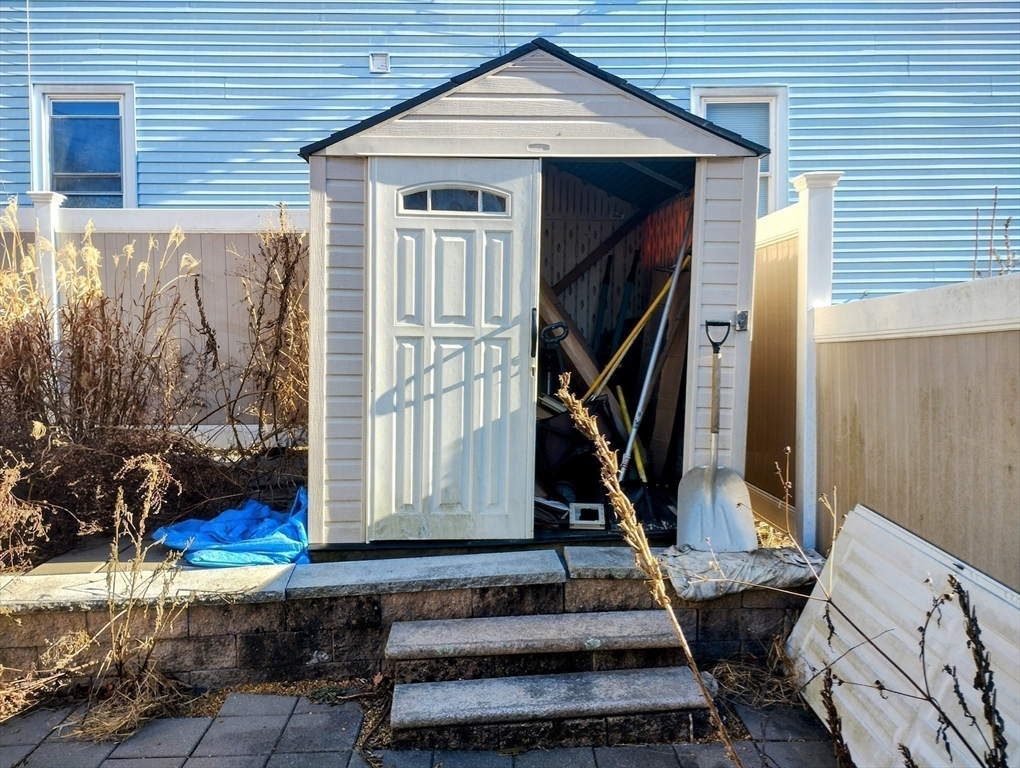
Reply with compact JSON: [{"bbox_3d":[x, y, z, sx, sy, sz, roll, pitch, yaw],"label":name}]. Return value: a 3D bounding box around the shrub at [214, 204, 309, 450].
[{"bbox_3d":[-1.681,-0.381,5.787,0.700,1.736,0.520,0,3,0],"label":"shrub"}]

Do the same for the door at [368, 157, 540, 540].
[{"bbox_3d":[-0.279,-0.159,4.048,0.835,1.865,0.050,0,3,-1],"label":"door"}]

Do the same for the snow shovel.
[{"bbox_3d":[0.989,0.247,3.956,0.385,1.099,0.160,0,-4,-2],"label":"snow shovel"}]

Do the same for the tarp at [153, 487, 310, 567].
[{"bbox_3d":[-1.357,0.693,4.197,0.780,0.240,0.620,0,3,0],"label":"tarp"}]

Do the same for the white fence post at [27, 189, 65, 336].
[{"bbox_3d":[-3.425,-0.438,6.134,0.190,1.974,0.190,0,3,0],"label":"white fence post"}]

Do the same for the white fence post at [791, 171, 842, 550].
[{"bbox_3d":[1.620,-0.110,4.401,0.190,2.041,0.190,0,3,-2],"label":"white fence post"}]

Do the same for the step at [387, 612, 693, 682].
[{"bbox_3d":[0.091,1.106,3.490,1.210,0.145,0.320,-1,3,-7],"label":"step"}]

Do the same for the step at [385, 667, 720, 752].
[{"bbox_3d":[0.146,1.262,3.274,1.210,0.145,0.320,-1,3,-7],"label":"step"}]

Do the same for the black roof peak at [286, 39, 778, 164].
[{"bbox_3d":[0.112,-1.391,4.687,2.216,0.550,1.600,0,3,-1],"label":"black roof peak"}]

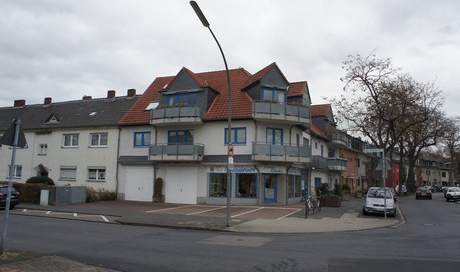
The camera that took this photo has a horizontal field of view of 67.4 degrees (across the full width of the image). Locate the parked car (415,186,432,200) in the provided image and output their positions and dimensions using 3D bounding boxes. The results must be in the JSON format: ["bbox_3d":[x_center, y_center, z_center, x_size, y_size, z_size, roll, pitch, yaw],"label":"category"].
[{"bbox_3d":[24.509,7.222,43.566,1.750,1.450,4.350,-3,-8,28],"label":"parked car"}]

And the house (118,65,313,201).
[{"bbox_3d":[-0.765,-0.161,32.777,15.600,12.200,12.000,-2,-8,22],"label":"house"}]

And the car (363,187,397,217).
[{"bbox_3d":[8.995,3.944,20.908,1.700,1.540,4.000,-2,-8,22],"label":"car"}]

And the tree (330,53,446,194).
[{"bbox_3d":[21.395,-1.231,47.007,14.000,18.800,14.000,-2,-8,25],"label":"tree"}]

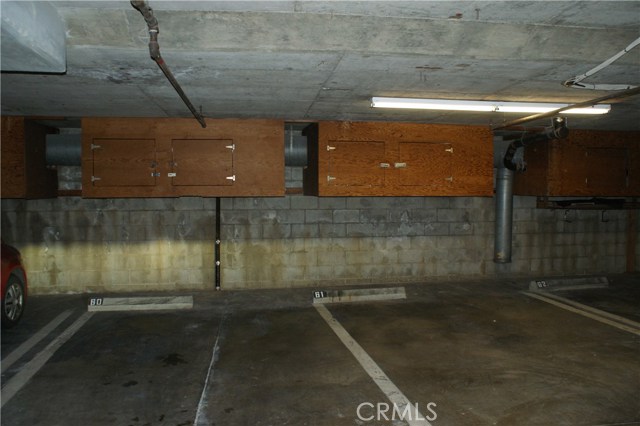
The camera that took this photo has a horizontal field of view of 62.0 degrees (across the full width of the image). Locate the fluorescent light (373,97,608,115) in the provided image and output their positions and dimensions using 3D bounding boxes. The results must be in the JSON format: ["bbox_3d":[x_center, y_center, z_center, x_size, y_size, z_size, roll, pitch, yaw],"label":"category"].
[{"bbox_3d":[1.660,-1.015,5.106,2.440,0.090,0.110,0,2,-11],"label":"fluorescent light"}]

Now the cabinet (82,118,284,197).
[{"bbox_3d":[-1.661,-0.666,6.804,2.299,0.921,1.165,0,2,-11],"label":"cabinet"}]

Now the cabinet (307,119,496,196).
[{"bbox_3d":[1.013,-0.688,7.309,2.314,0.921,1.165,0,2,-11],"label":"cabinet"}]

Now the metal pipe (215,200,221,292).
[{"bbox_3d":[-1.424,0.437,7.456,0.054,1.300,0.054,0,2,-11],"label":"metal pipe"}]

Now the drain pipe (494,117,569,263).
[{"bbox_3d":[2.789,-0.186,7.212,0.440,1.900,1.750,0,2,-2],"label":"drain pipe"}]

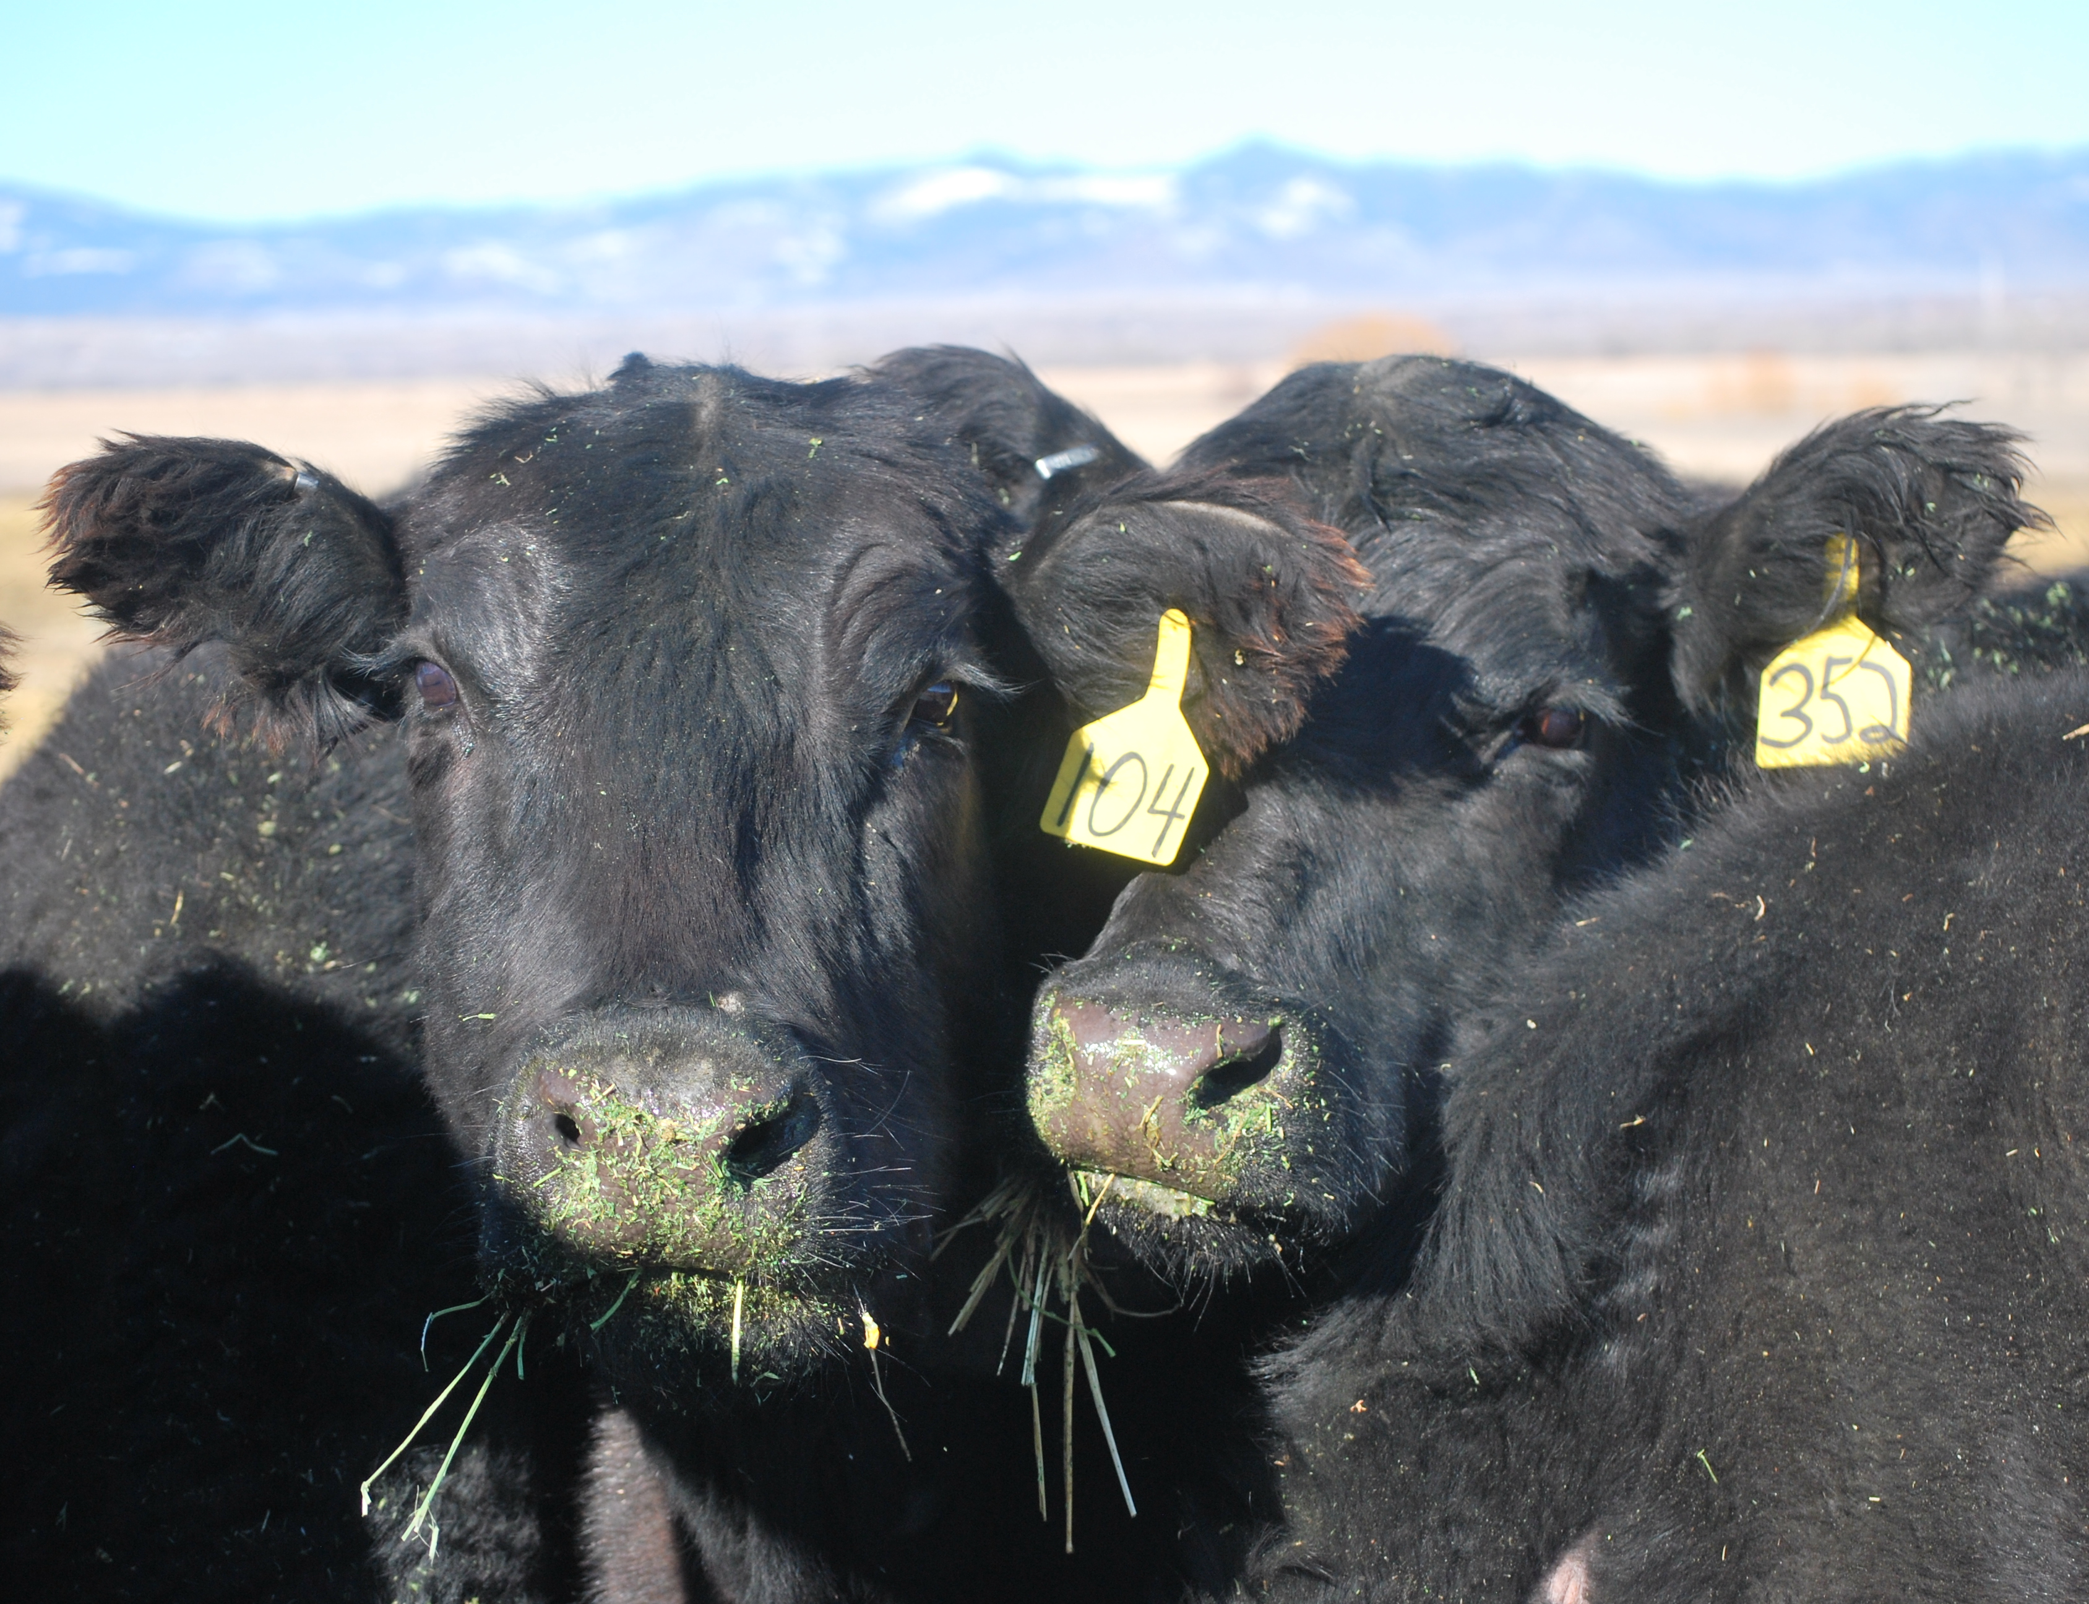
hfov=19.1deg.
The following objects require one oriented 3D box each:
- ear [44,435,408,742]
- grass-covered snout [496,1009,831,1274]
[{"bbox_3d":[-0.377,-0.099,2.860,0.165,0.135,0.085,1,4,13],"label":"ear"},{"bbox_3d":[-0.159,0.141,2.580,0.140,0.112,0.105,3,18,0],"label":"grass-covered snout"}]

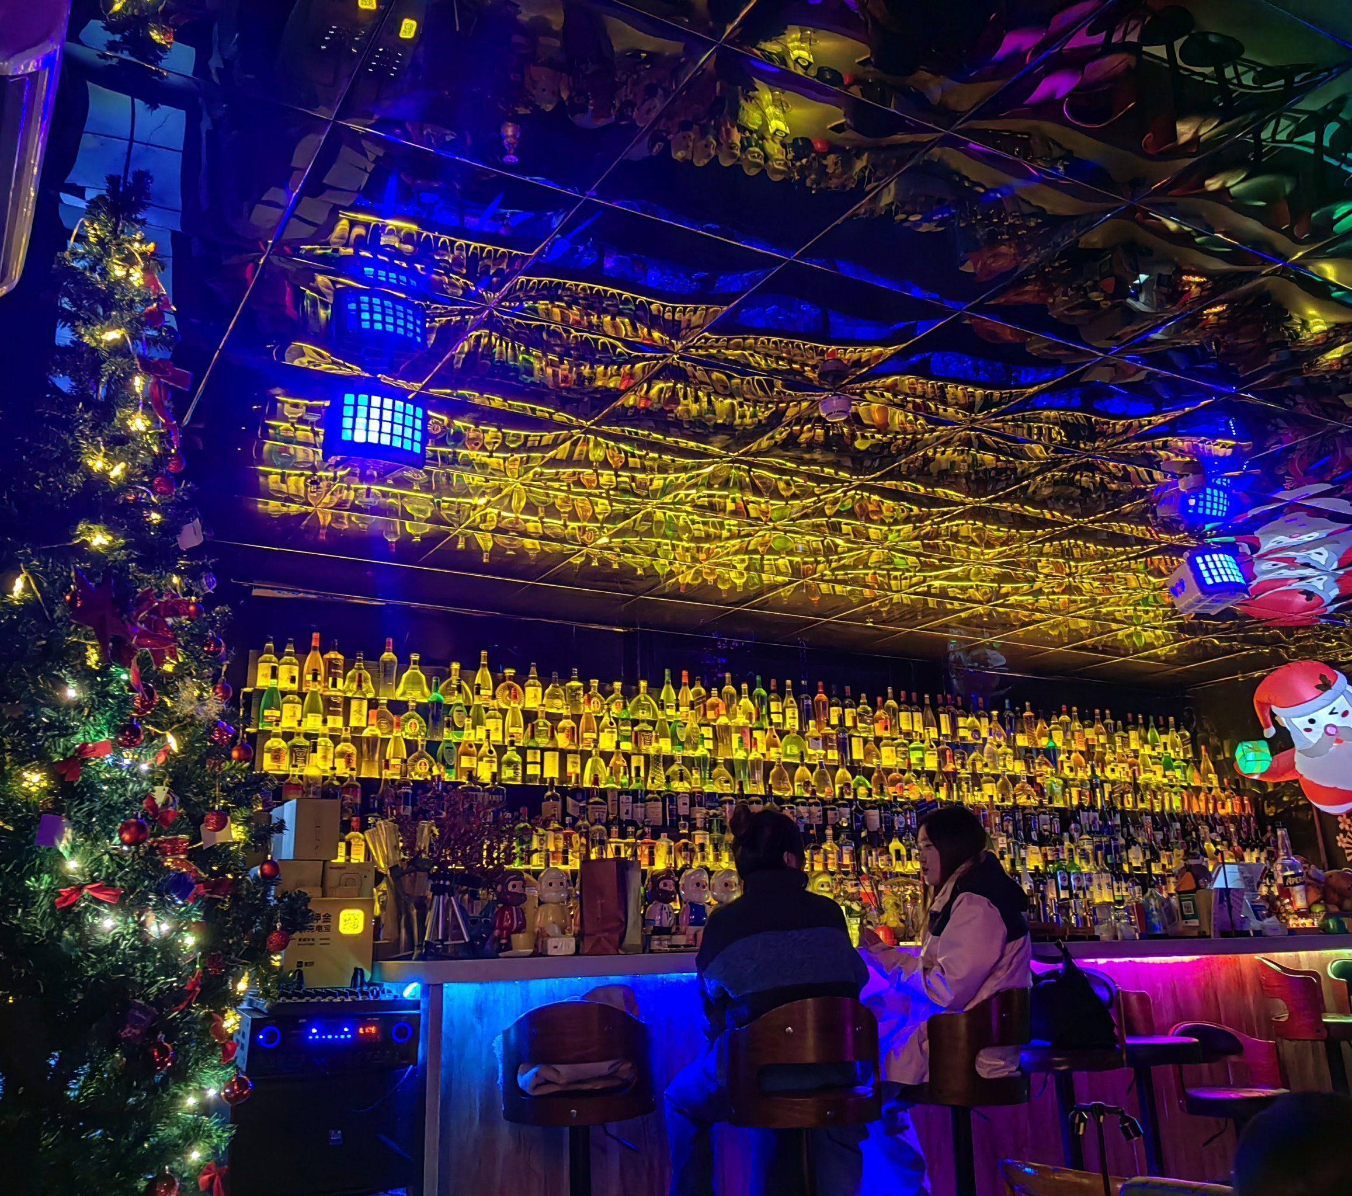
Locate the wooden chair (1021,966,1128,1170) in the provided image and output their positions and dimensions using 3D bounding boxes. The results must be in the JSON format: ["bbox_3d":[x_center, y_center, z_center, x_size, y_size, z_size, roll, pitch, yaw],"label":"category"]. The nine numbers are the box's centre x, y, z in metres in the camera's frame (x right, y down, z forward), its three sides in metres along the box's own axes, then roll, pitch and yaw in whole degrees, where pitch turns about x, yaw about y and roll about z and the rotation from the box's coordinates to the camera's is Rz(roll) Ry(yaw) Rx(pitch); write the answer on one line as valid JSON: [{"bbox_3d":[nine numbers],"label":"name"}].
[{"bbox_3d":[1.259,1.702,3.956,0.390,0.987,0.410,-9,-17,25],"label":"wooden chair"}]

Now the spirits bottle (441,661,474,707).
[{"bbox_3d":[-1.108,0.437,6.303,0.150,0.236,0.080,7,-18,-30],"label":"spirits bottle"}]

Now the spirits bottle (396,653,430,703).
[{"bbox_3d":[-1.294,0.394,6.127,0.158,0.245,0.100,7,-18,-29],"label":"spirits bottle"}]

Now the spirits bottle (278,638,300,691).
[{"bbox_3d":[-1.829,0.313,5.883,0.090,0.252,0.090,8,-18,-29],"label":"spirits bottle"}]

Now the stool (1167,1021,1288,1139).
[{"bbox_3d":[1.988,1.897,4.347,0.390,0.783,0.410,0,-16,-7],"label":"stool"}]

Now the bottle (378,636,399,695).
[{"bbox_3d":[-1.413,0.341,6.125,0.083,0.298,0.083,8,-18,-29],"label":"bottle"}]

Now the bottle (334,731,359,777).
[{"bbox_3d":[-1.478,0.690,5.587,0.092,0.213,0.075,8,-18,-29],"label":"bottle"}]

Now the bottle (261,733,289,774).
[{"bbox_3d":[-1.747,0.660,5.434,0.095,0.206,0.075,8,-18,-29],"label":"bottle"}]

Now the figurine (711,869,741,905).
[{"bbox_3d":[0.181,1.095,4.395,0.115,0.270,0.110,7,-18,-29],"label":"figurine"}]

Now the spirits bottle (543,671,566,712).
[{"bbox_3d":[-0.643,0.499,6.556,0.105,0.229,0.080,7,-18,-30],"label":"spirits bottle"}]

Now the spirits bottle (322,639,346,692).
[{"bbox_3d":[-1.654,0.336,6.036,0.095,0.267,0.095,7,-18,-30],"label":"spirits bottle"}]

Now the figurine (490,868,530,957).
[{"bbox_3d":[-0.521,0.985,3.910,0.095,0.256,0.105,-15,-20,38],"label":"figurine"}]

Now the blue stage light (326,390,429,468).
[{"bbox_3d":[-0.951,-0.503,3.817,0.310,0.225,0.230,7,-5,-29],"label":"blue stage light"}]

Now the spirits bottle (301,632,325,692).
[{"bbox_3d":[-1.728,0.307,5.945,0.088,0.292,0.088,8,-18,-29],"label":"spirits bottle"}]

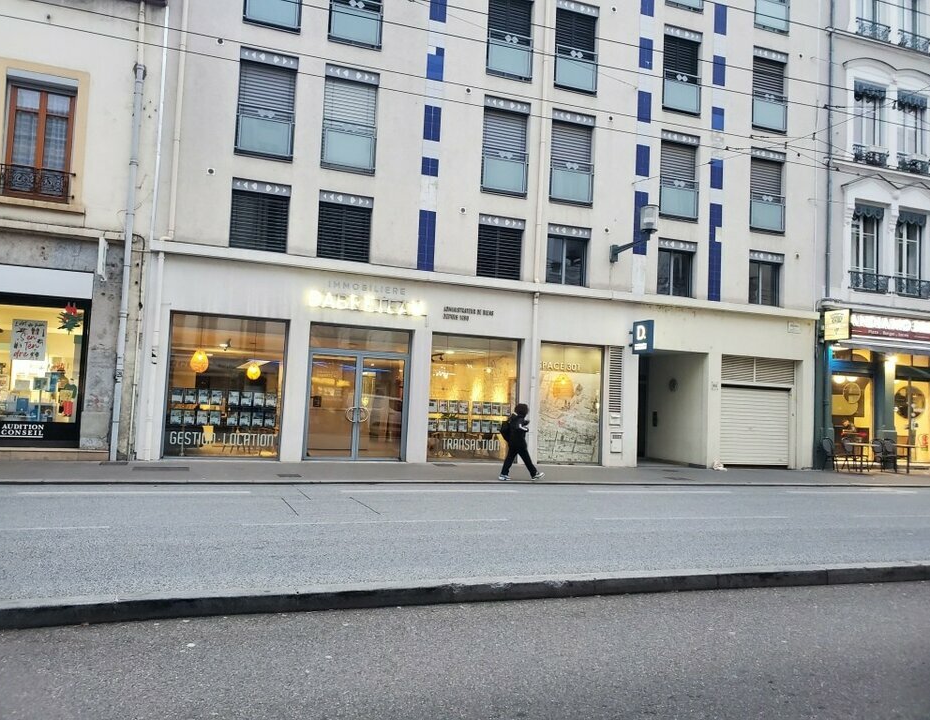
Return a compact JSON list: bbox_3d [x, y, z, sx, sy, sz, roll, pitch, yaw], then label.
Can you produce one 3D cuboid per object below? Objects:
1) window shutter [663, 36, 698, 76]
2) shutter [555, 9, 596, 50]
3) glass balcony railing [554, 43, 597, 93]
[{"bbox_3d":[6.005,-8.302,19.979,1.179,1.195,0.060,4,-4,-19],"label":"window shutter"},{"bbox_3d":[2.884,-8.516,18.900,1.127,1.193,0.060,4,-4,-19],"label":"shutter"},{"bbox_3d":[2.871,-7.504,18.628,1.218,1.042,0.060,4,-4,-19],"label":"glass balcony railing"}]

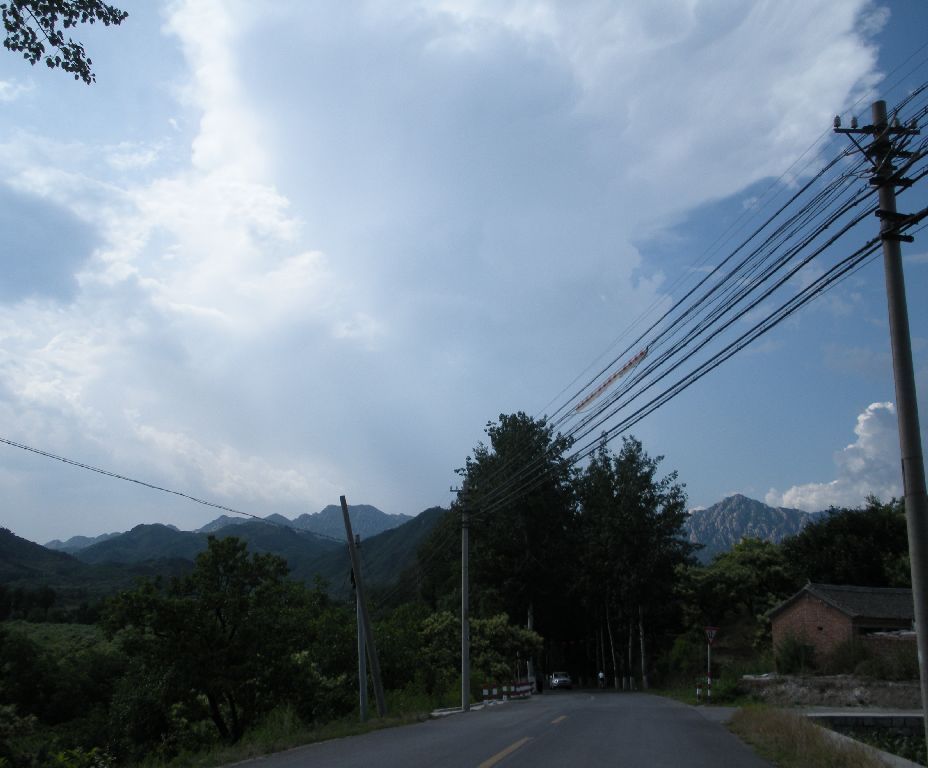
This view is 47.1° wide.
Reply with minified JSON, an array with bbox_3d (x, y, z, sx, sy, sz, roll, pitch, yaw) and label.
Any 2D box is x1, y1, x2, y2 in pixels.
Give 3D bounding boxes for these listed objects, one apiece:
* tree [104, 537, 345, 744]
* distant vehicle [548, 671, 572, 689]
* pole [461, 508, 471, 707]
[{"bbox_3d":[-5.425,5.791,24.120,5.500,4.600,5.200,0,-15,0],"label":"tree"},{"bbox_3d":[8.338,25.439,91.542,1.720,1.470,4.400,0,-15,2],"label":"distant vehicle"},{"bbox_3d":[0.056,6.980,35.385,0.280,7.400,0.280,0,-15,0],"label":"pole"}]

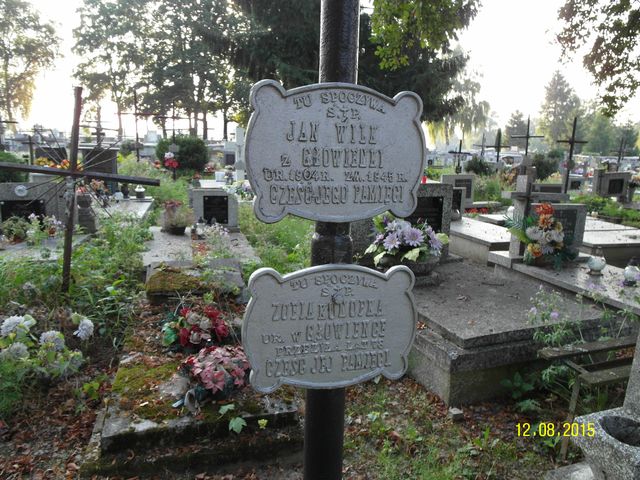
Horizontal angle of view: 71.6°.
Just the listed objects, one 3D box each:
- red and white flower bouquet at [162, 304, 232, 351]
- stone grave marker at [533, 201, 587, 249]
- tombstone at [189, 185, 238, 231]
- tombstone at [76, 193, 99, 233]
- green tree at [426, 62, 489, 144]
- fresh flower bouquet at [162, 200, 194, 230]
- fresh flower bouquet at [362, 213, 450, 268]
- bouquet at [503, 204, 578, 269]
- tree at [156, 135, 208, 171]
[{"bbox_3d":[-0.821,0.588,2.950,0.440,0.250,0.330,-3,13,-12],"label":"red and white flower bouquet"},{"bbox_3d":[2.030,-0.086,3.800,0.530,0.430,0.130,-4,13,-18],"label":"stone grave marker"},{"bbox_3d":[-1.620,-0.479,6.750,0.690,0.650,0.200,-4,13,-19],"label":"tombstone"},{"bbox_3d":[-3.354,-0.390,6.400,0.270,0.560,0.250,-4,13,-18],"label":"tombstone"},{"bbox_3d":[13.016,-12.542,42.000,6.200,8.800,6.000,0,13,0],"label":"green tree"},{"bbox_3d":[-2.105,-0.350,6.600,0.460,0.450,0.420,-4,13,-18],"label":"fresh flower bouquet"},{"bbox_3d":[0.667,0.004,3.420,0.580,0.380,0.460,-1,13,-5],"label":"fresh flower bouquet"},{"bbox_3d":[1.729,-0.035,3.480,0.500,0.480,0.320,-3,13,-12],"label":"bouquet"},{"bbox_3d":[-6.043,-3.802,19.500,2.200,1.720,2.100,0,13,0],"label":"tree"}]

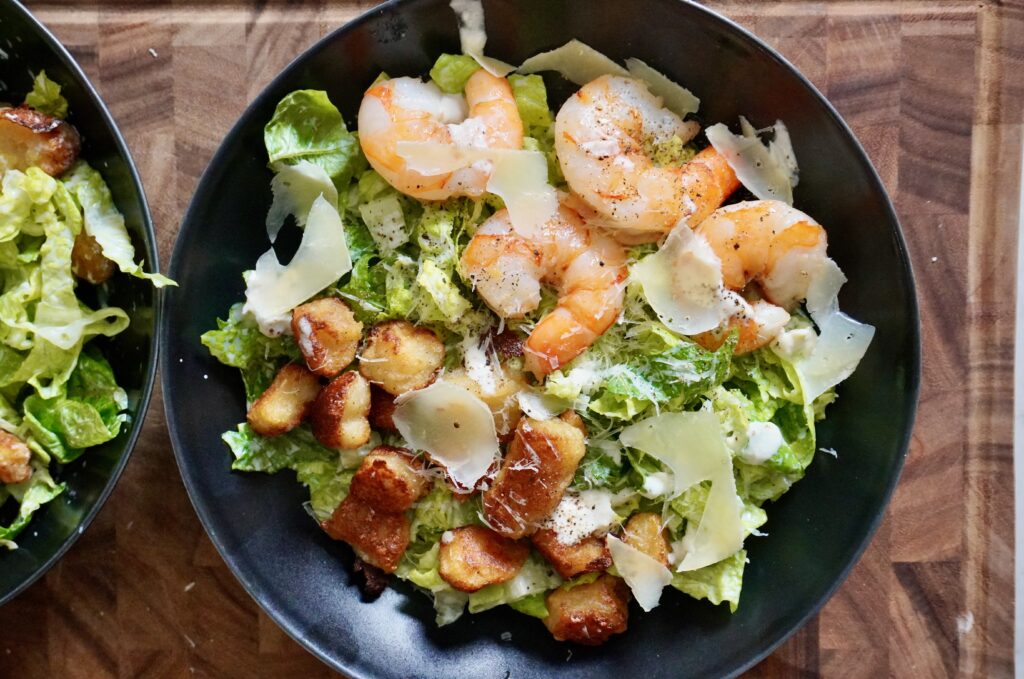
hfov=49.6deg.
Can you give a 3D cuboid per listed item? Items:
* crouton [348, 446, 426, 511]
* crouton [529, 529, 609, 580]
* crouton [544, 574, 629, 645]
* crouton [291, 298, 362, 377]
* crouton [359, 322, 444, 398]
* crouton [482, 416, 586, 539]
[{"bbox_3d":[-0.038,0.045,0.358,0.023,0.021,0.019,22,94,-2],"label":"crouton"},{"bbox_3d":[0.021,0.068,0.363,0.021,0.020,0.021,-33,94,2],"label":"crouton"},{"bbox_3d":[0.025,0.090,0.370,0.027,0.022,0.021,3,95,0],"label":"crouton"},{"bbox_3d":[-0.058,-0.001,0.355,0.020,0.022,0.022,-27,94,2],"label":"crouton"},{"bbox_3d":[-0.035,0.006,0.354,0.025,0.021,0.022,12,94,-1],"label":"crouton"},{"bbox_3d":[0.007,0.044,0.352,0.022,0.021,0.039,26,94,-2],"label":"crouton"}]

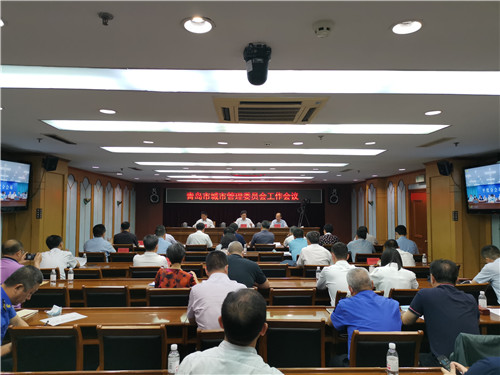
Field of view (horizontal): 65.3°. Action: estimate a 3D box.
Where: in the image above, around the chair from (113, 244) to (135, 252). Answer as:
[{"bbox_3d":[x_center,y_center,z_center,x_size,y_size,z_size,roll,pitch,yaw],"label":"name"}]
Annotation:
[{"bbox_3d":[-2.694,1.675,8.539,0.470,0.880,0.540,0,-3,-2],"label":"chair"}]

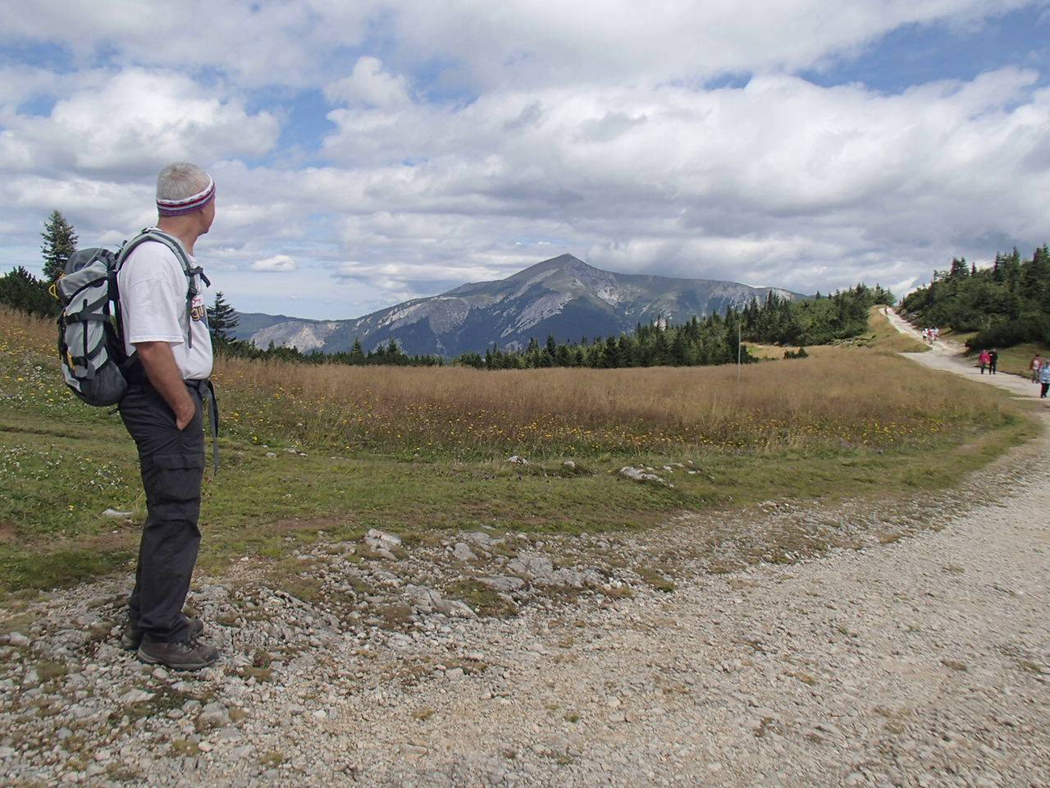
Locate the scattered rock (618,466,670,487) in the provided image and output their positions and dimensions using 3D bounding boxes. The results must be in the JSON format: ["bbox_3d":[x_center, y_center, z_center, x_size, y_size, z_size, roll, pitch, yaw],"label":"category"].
[{"bbox_3d":[1.130,0.800,8.100,0.520,0.160,0.340,3,7,25],"label":"scattered rock"}]

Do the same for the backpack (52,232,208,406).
[{"bbox_3d":[-1.390,-0.270,2.990,0.430,0.600,0.360,-5,7,-7],"label":"backpack"}]

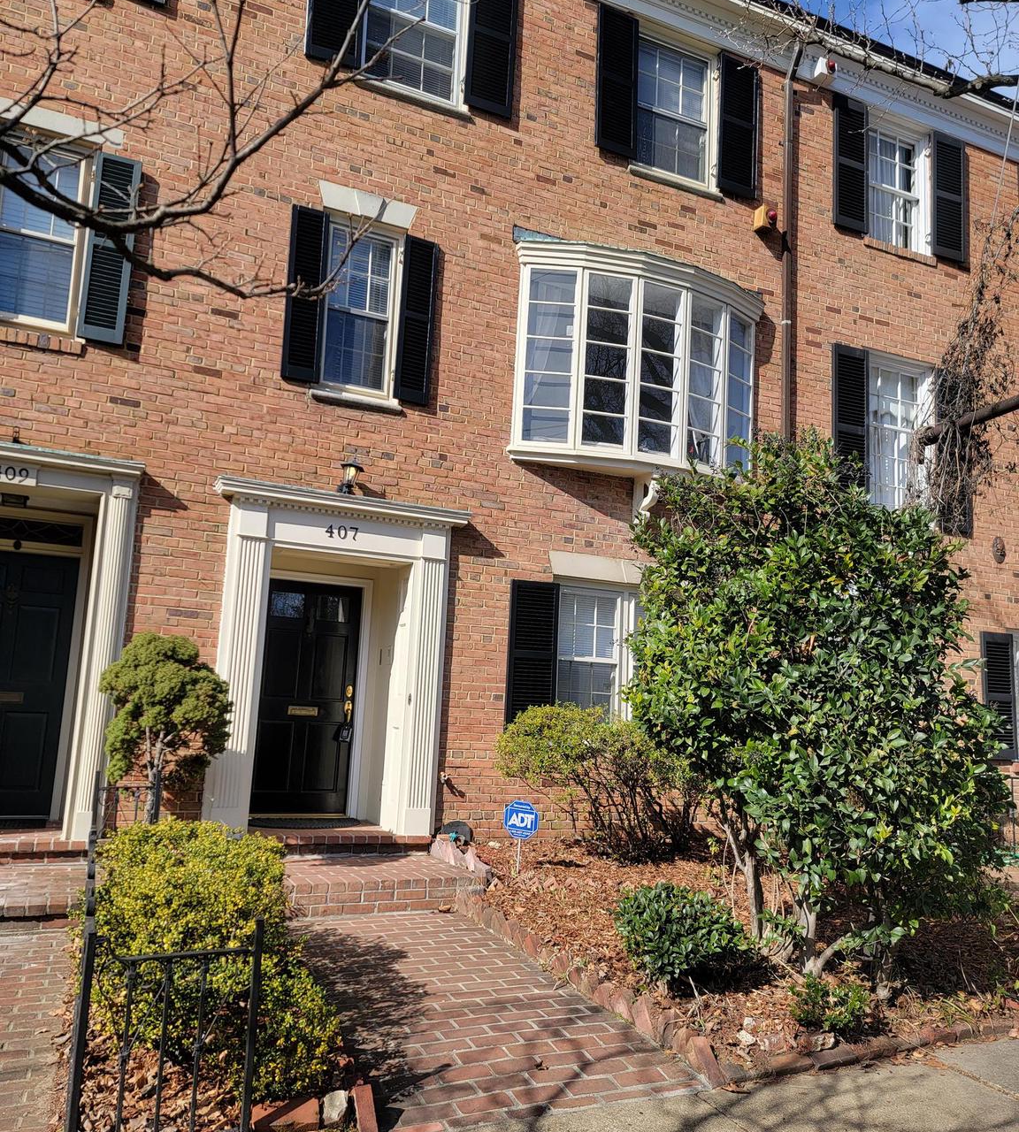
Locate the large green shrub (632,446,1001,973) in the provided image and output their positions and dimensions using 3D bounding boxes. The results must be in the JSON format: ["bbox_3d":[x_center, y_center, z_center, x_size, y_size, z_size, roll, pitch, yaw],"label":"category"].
[{"bbox_3d":[1.726,0.699,5.439,1.978,3.071,1.978,7,-9,-23],"label":"large green shrub"}]

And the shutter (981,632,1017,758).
[{"bbox_3d":[5.383,1.423,10.356,0.492,1.354,0.040,7,-9,-23],"label":"shutter"}]

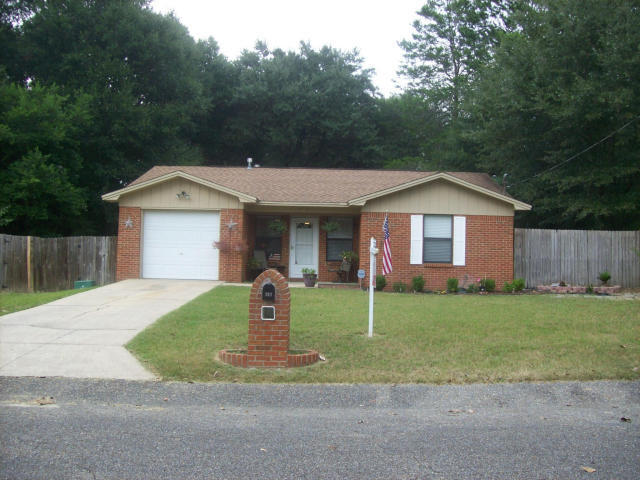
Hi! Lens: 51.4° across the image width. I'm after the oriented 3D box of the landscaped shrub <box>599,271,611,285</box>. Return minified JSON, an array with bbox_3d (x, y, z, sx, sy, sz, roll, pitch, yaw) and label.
[{"bbox_3d":[8.677,1.153,20.300,0.360,0.420,0.360,1,-1,1],"label":"landscaped shrub"}]

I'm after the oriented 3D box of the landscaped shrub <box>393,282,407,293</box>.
[{"bbox_3d":[2.341,1.393,19.600,0.420,0.320,0.400,1,-1,1],"label":"landscaped shrub"}]

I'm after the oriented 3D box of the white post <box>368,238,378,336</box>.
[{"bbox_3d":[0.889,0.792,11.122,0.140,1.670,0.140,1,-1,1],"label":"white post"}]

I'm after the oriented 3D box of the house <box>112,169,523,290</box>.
[{"bbox_3d":[0.017,-0.598,24.801,13.000,4.150,9.400,1,-1,1],"label":"house"}]

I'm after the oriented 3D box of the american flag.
[{"bbox_3d":[1.988,0.162,19.600,0.290,1.820,0.320,1,-1,1],"label":"american flag"}]

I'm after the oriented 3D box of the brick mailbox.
[{"bbox_3d":[-0.635,1.006,8.826,1.320,1.260,0.680,1,-1,1],"label":"brick mailbox"}]

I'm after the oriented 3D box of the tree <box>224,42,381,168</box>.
[{"bbox_3d":[-1.232,-5.170,40.818,9.600,14.000,9.000,1,-1,0],"label":"tree"}]

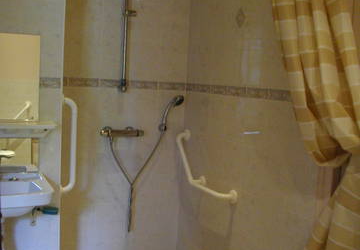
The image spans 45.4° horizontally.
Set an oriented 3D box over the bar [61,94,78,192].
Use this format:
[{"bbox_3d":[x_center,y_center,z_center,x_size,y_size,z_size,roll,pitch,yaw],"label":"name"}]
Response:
[{"bbox_3d":[-0.602,0.110,2.302,0.089,0.545,0.065,0,7,-29],"label":"bar"}]

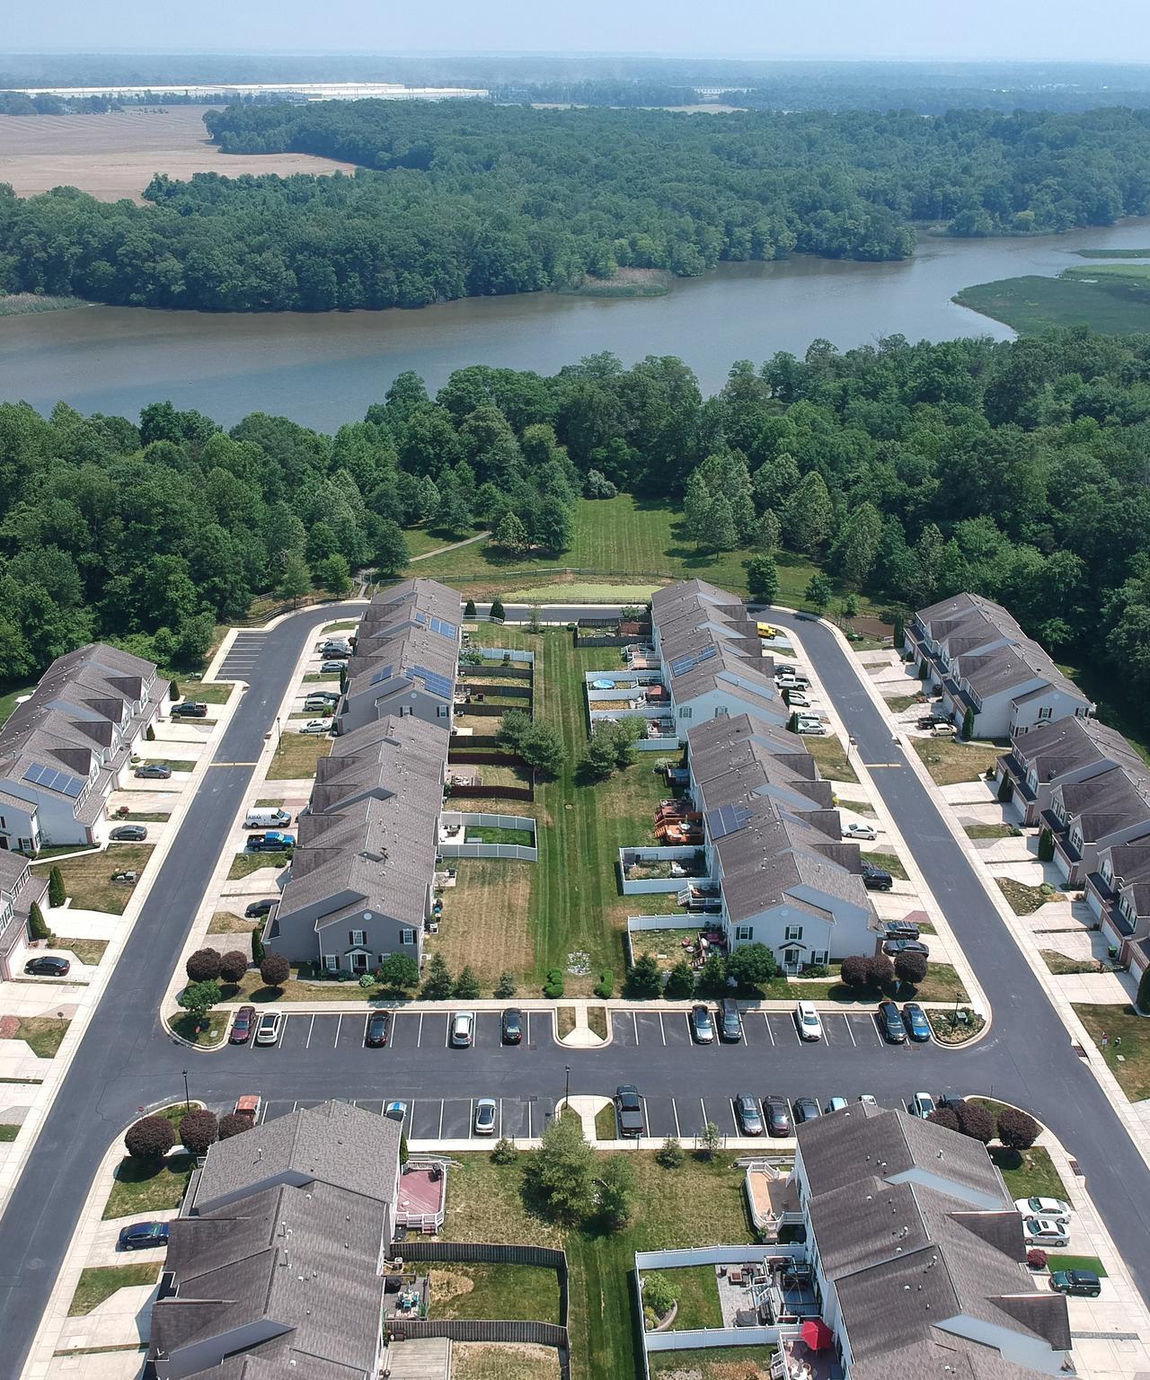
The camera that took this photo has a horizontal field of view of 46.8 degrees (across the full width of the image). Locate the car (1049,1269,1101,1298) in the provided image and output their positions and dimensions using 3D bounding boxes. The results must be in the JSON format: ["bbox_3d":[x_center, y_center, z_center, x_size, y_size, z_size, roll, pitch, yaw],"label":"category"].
[{"bbox_3d":[40.757,48.218,108.260,3.800,1.430,1.720,1,25,-1],"label":"car"}]

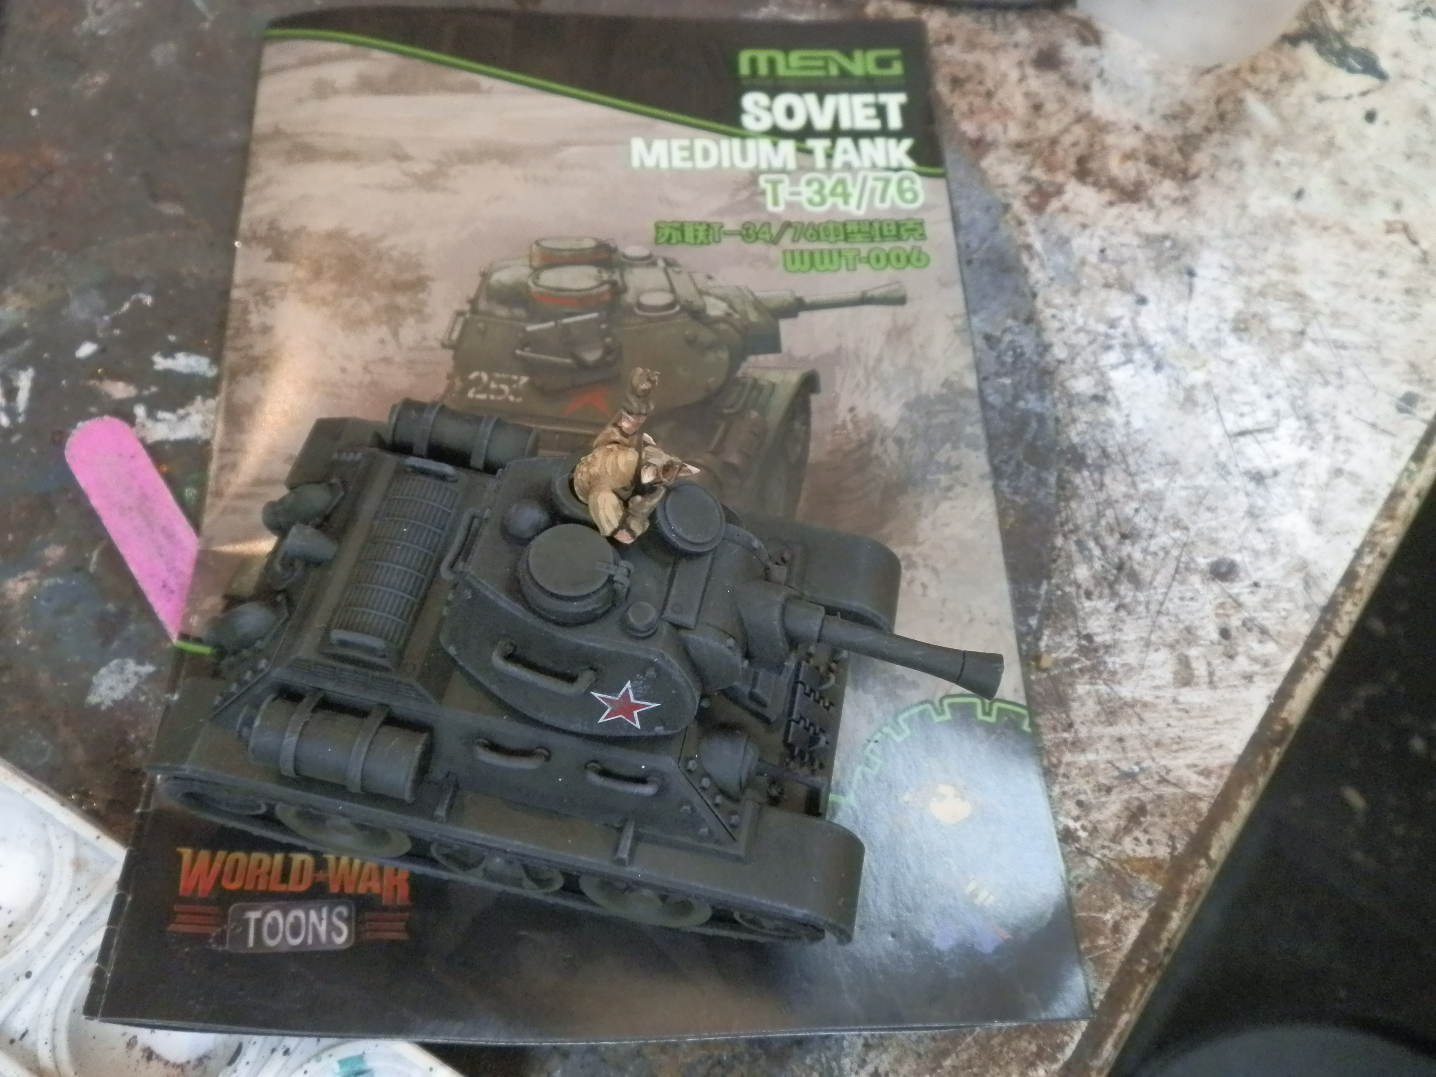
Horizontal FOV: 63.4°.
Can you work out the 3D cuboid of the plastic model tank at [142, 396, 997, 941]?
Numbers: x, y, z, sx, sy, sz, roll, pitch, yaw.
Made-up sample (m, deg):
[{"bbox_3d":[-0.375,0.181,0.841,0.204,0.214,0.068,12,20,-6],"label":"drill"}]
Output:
[{"bbox_3d":[-0.018,0.014,0.163,0.106,0.059,0.059,13,57,-1],"label":"plastic model tank"}]

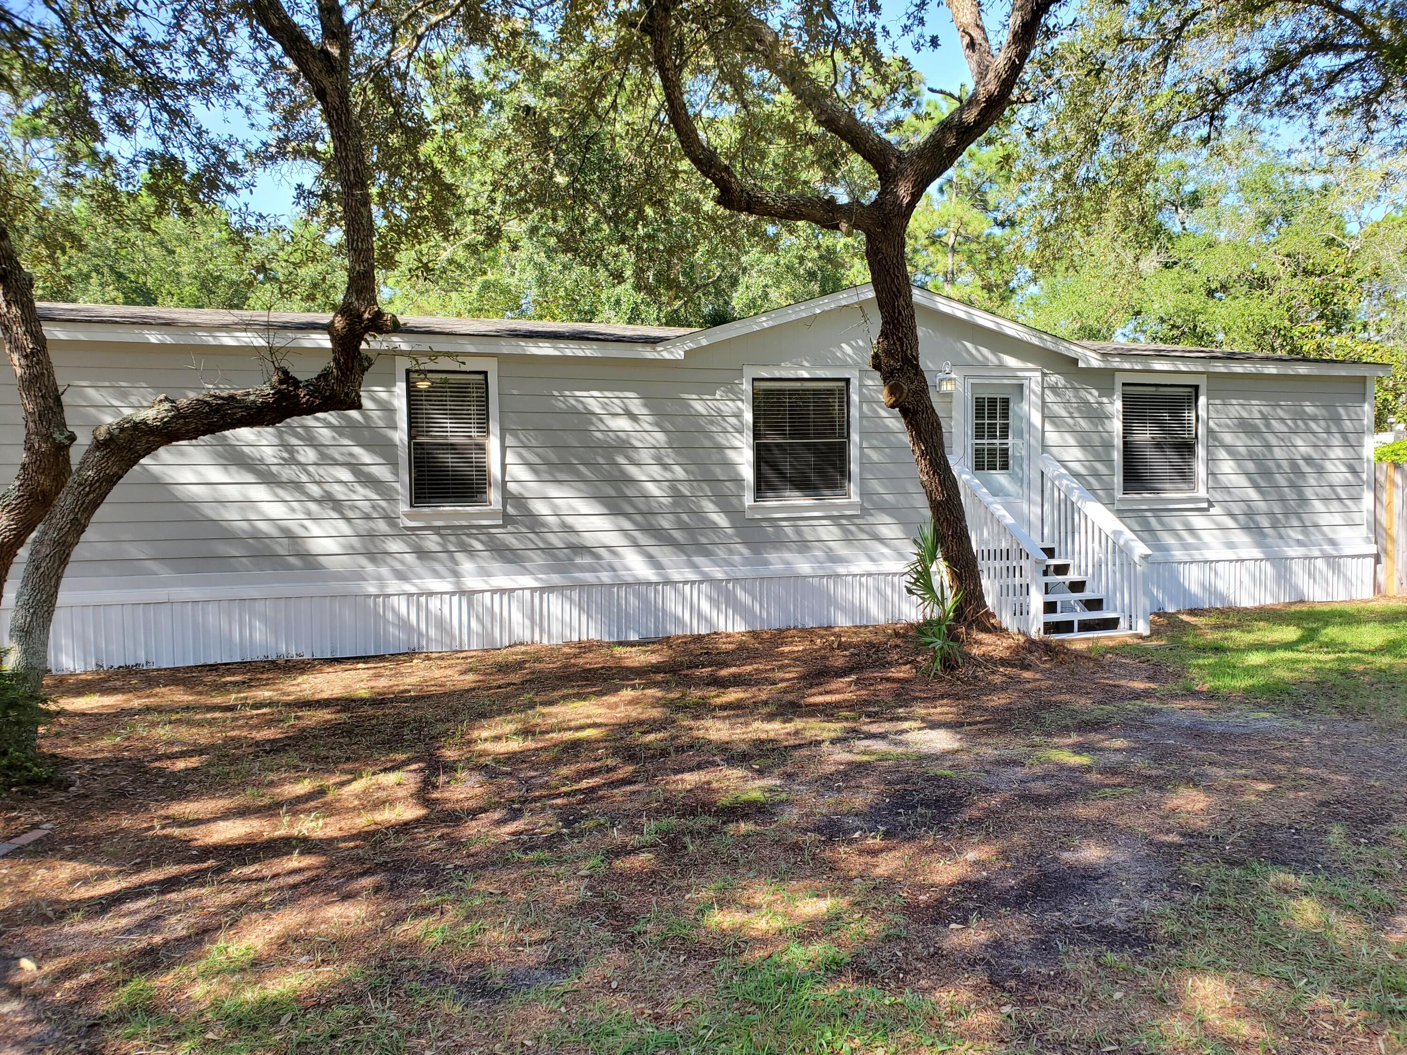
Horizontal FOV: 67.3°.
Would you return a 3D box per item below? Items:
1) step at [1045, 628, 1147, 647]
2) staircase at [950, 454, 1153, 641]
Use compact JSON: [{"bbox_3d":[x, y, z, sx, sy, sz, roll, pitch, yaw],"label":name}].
[{"bbox_3d":[3.994,1.152,11.013,1.243,0.074,0.371,-1,2,-18],"label":"step"},{"bbox_3d":[3.771,0.148,11.713,1.422,1.962,1.766,-1,2,-18],"label":"staircase"}]

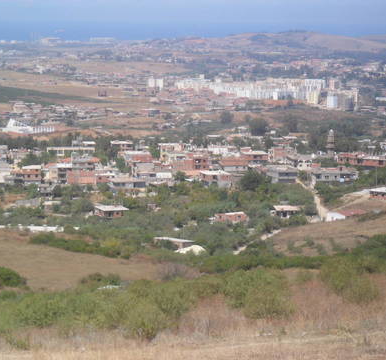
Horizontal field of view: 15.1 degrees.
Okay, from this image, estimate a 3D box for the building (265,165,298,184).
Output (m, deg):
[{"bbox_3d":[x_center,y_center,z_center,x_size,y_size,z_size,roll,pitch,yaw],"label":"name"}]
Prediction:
[{"bbox_3d":[41.940,-2.512,690.000,11.000,7.600,10.500,-4,8,-30],"label":"building"}]

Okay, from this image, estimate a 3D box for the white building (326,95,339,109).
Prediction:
[{"bbox_3d":[182.040,-102.438,1900.000,15.000,17.000,14.000,3,7,25],"label":"white building"}]

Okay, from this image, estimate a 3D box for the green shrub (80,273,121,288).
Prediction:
[{"bbox_3d":[-6.988,7.630,110.000,3.200,1.400,2.600,0,7,0],"label":"green shrub"}]

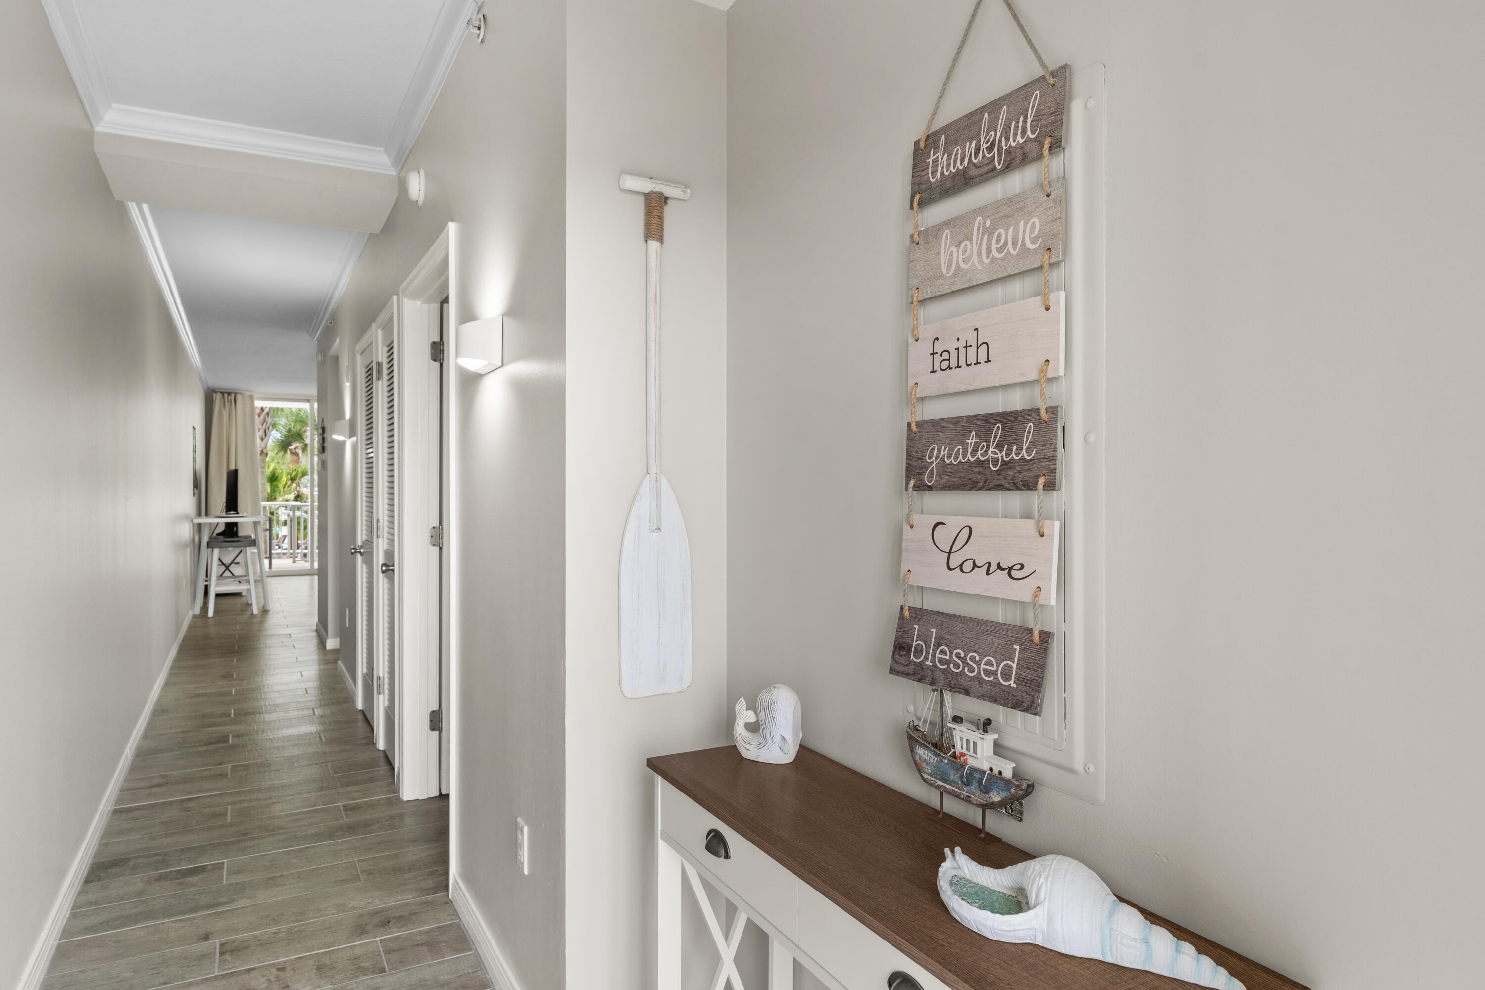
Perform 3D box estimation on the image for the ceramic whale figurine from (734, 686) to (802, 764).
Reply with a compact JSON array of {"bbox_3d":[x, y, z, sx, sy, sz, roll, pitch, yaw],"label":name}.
[{"bbox_3d":[0.048,0.421,1.611,0.124,0.136,0.080,0,1,25],"label":"ceramic whale figurine"}]

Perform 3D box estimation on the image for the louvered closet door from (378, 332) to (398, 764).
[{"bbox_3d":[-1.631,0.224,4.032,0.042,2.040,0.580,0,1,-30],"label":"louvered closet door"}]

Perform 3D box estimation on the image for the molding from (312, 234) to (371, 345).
[{"bbox_3d":[-2.933,-1.436,6.197,0.062,0.080,4.220,0,1,-30],"label":"molding"}]

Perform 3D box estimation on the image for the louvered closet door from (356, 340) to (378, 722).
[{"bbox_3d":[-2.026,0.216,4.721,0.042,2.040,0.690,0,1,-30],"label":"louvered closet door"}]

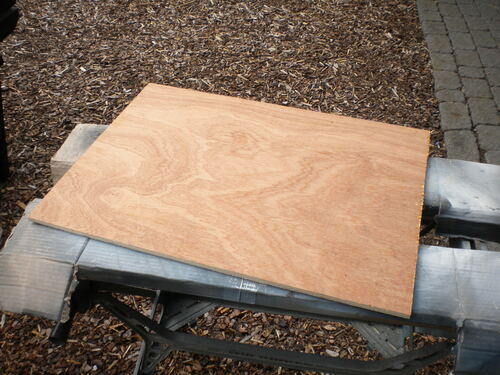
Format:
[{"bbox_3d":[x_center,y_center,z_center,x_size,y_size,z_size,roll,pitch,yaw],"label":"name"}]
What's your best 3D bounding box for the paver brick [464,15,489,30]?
[{"bbox_3d":[1.519,-1.085,3.419,0.134,0.060,0.223,4,43,8],"label":"paver brick"}]

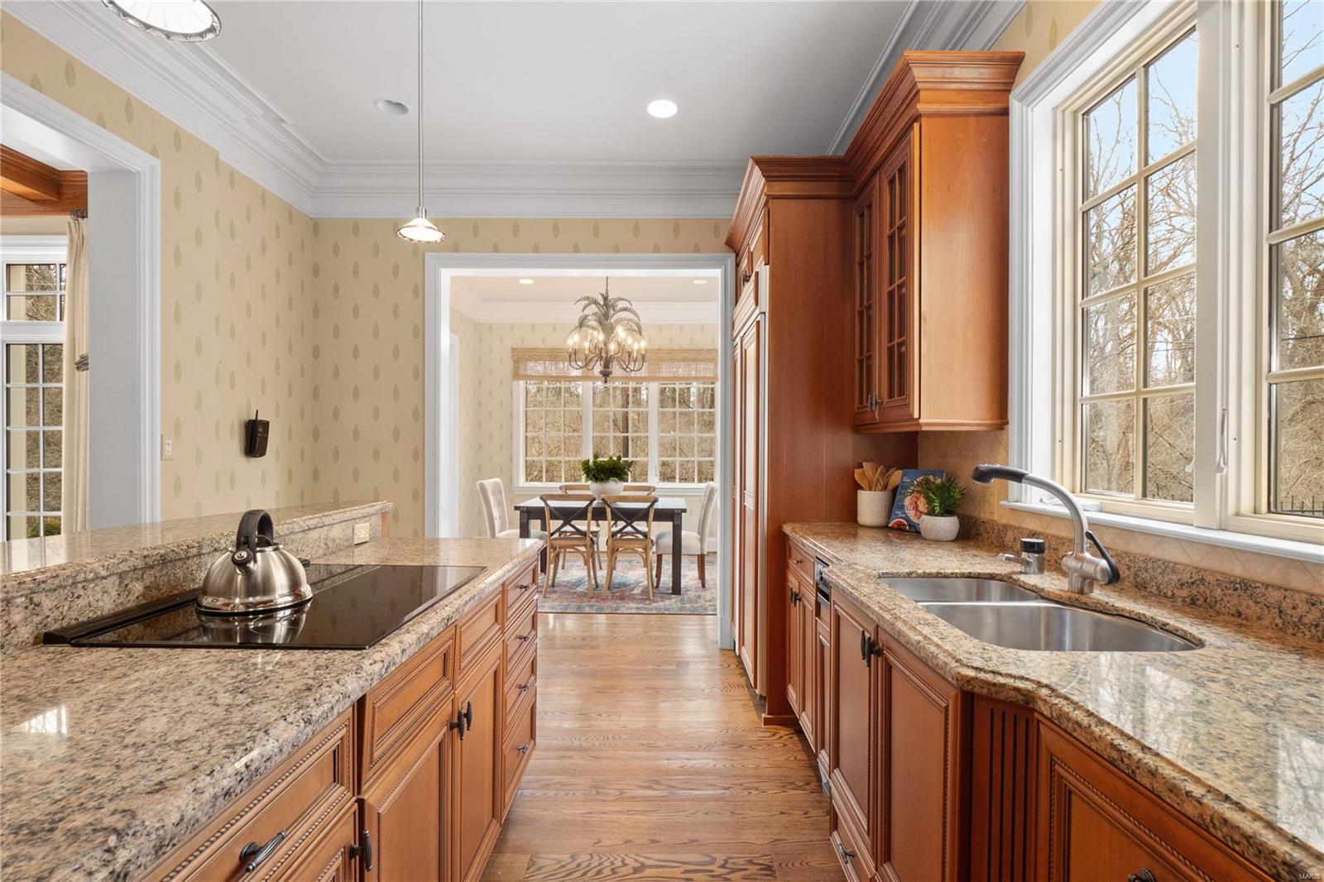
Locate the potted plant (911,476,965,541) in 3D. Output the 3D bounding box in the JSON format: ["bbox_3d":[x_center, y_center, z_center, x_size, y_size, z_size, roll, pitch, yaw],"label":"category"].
[{"bbox_3d":[1.083,0.262,2.310,0.195,0.245,0.190,0,0,0],"label":"potted plant"}]

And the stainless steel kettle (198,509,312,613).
[{"bbox_3d":[-0.982,0.281,1.430,0.230,0.220,0.230,0,0,-16],"label":"stainless steel kettle"}]

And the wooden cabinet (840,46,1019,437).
[{"bbox_3d":[0.990,-0.651,2.324,0.390,1.230,0.822,0,0,1],"label":"wooden cabinet"}]

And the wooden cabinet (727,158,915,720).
[{"bbox_3d":[0.800,0.030,3.200,0.790,2.590,1.120,0,0,1],"label":"wooden cabinet"}]

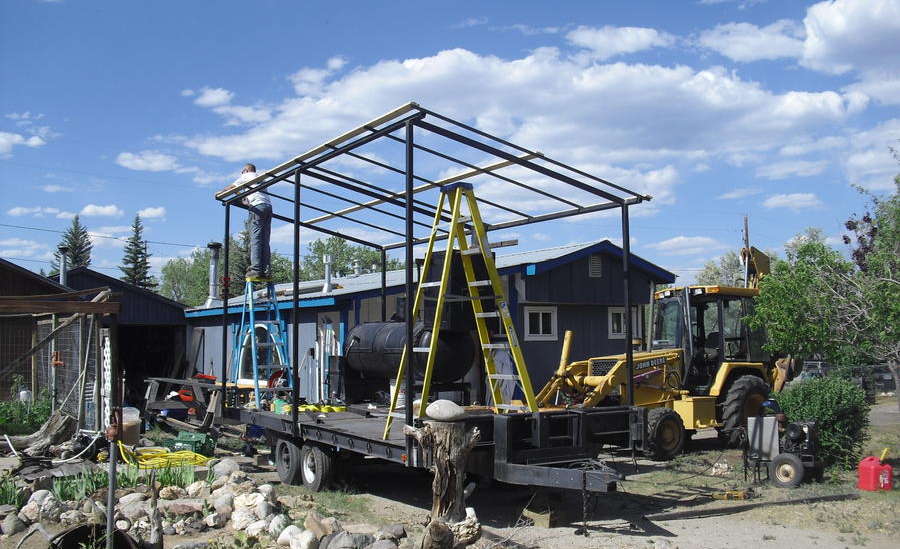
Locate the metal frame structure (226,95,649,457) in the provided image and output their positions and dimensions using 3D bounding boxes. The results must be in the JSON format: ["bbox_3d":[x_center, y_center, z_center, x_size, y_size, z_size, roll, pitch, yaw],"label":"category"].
[{"bbox_3d":[-0.632,0.300,11.063,2.703,3.101,5.883,2,-4,-29],"label":"metal frame structure"}]

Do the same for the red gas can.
[{"bbox_3d":[4.680,2.200,10.350,0.340,0.380,0.250,2,-5,-25],"label":"red gas can"}]

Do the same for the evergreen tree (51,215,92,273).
[{"bbox_3d":[-22.000,1.300,55.000,4.200,9.500,4.200,0,-4,0],"label":"evergreen tree"}]

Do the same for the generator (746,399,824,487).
[{"bbox_3d":[3.800,1.930,10.600,0.850,0.850,0.650,-1,-5,11],"label":"generator"}]

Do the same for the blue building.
[{"bbox_3d":[-2.800,2.100,29.000,4.500,3.800,23.500,2,-5,-29],"label":"blue building"}]

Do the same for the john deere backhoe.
[{"bbox_3d":[3.700,1.250,15.900,6.400,3.400,2.200,2,-5,-28],"label":"john deere backhoe"}]

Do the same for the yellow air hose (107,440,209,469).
[{"bbox_3d":[-3.520,2.240,11.500,1.150,0.220,0.900,0,-4,0],"label":"yellow air hose"}]

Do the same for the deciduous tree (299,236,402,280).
[{"bbox_3d":[-5.300,1.760,50.000,5.900,7.700,5.900,0,-4,0],"label":"deciduous tree"}]

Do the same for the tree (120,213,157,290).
[{"bbox_3d":[-18.200,1.200,55.000,3.700,9.600,3.700,0,-4,0],"label":"tree"}]

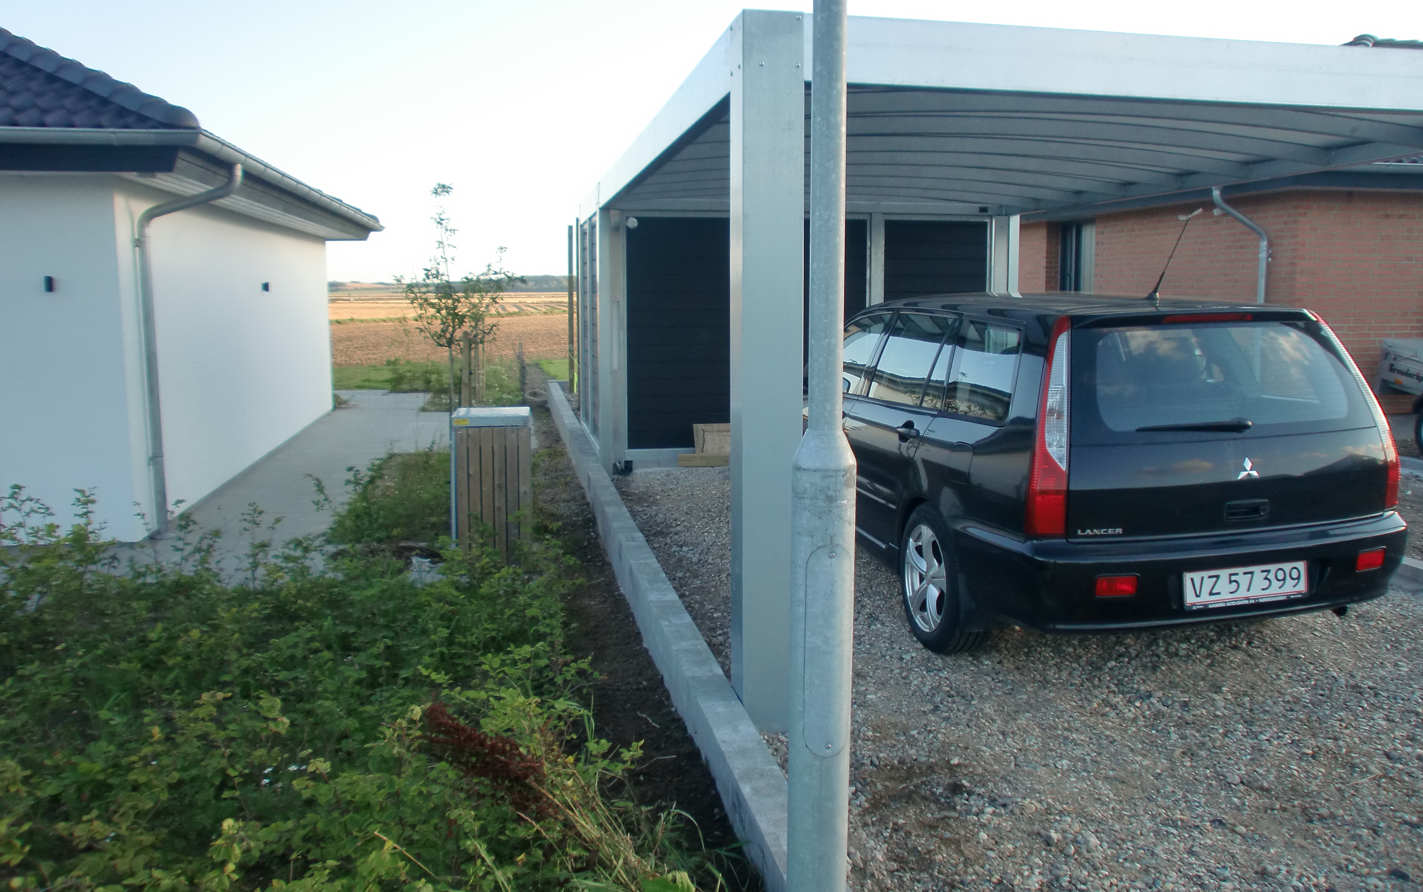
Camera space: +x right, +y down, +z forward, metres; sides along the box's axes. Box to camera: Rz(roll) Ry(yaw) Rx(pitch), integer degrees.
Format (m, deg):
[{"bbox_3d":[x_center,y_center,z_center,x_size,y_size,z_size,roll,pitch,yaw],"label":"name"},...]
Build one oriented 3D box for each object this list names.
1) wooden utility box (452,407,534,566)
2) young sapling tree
[{"bbox_3d":[-1.419,0.251,6.983,0.480,0.940,0.480,-1,9,-10],"label":"wooden utility box"},{"bbox_3d":[-1.985,-0.797,8.517,0.900,2.500,0.850,-1,9,-10],"label":"young sapling tree"}]

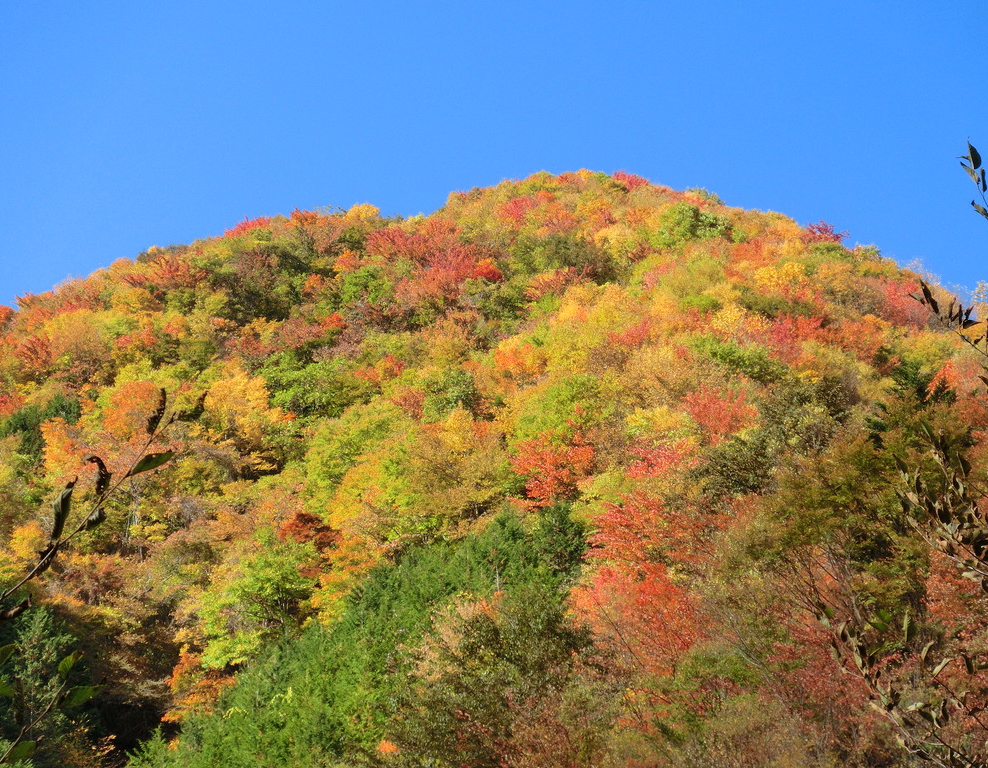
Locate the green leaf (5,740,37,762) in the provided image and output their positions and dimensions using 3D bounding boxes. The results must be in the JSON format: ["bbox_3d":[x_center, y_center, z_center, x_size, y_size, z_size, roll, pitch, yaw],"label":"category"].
[{"bbox_3d":[-0.678,0.527,3.900,0.055,0.026,0.017,-33,-1,0],"label":"green leaf"}]

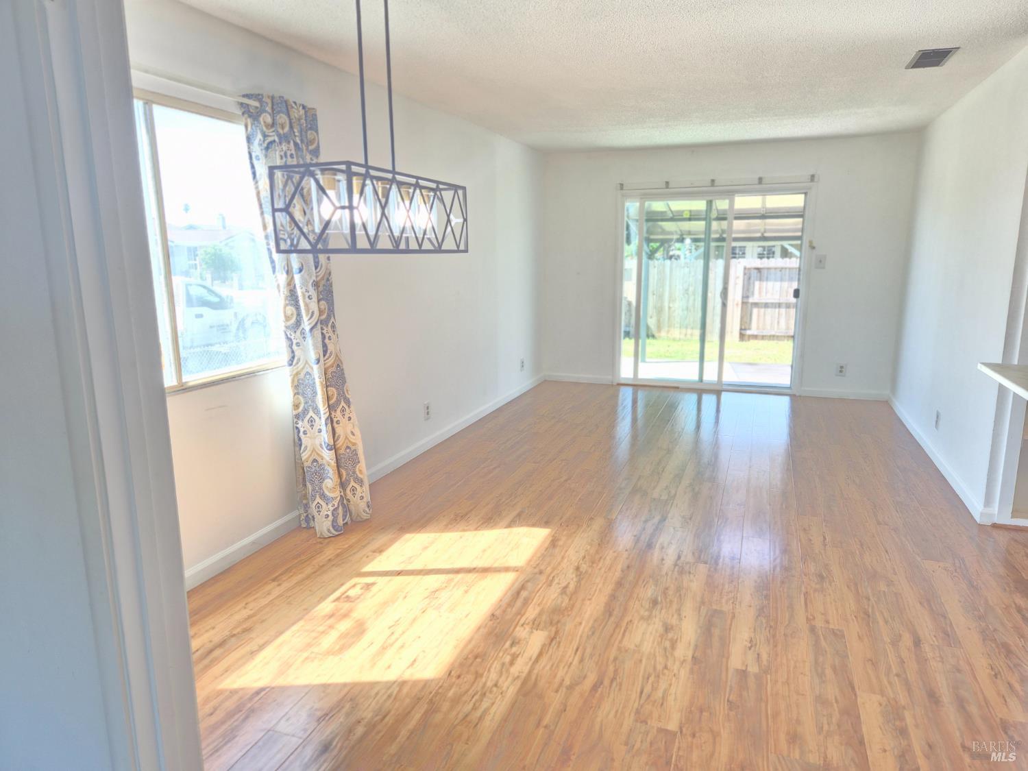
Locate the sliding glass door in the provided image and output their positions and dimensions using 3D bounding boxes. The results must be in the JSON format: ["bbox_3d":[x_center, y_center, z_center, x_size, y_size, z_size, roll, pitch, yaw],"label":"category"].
[{"bbox_3d":[1.949,-0.939,6.894,1.760,1.960,0.100,4,12,20],"label":"sliding glass door"}]

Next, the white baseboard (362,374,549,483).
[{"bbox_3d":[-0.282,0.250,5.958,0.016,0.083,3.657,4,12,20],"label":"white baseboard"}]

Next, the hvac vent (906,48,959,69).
[{"bbox_3d":[2.232,-1.738,3.659,0.195,0.020,0.405,4,12,20],"label":"hvac vent"}]

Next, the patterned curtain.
[{"bbox_3d":[-1.013,-0.294,3.405,0.290,2.152,0.540,4,12,20],"label":"patterned curtain"}]

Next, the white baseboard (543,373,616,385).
[{"bbox_3d":[0.722,-0.066,7.506,0.798,0.083,0.016,4,12,20],"label":"white baseboard"}]

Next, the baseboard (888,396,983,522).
[{"bbox_3d":[3.025,0.409,5.078,0.016,0.083,3.087,4,12,20],"label":"baseboard"}]

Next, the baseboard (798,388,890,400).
[{"bbox_3d":[3.194,0.100,6.618,0.795,0.083,0.016,4,12,20],"label":"baseboard"}]

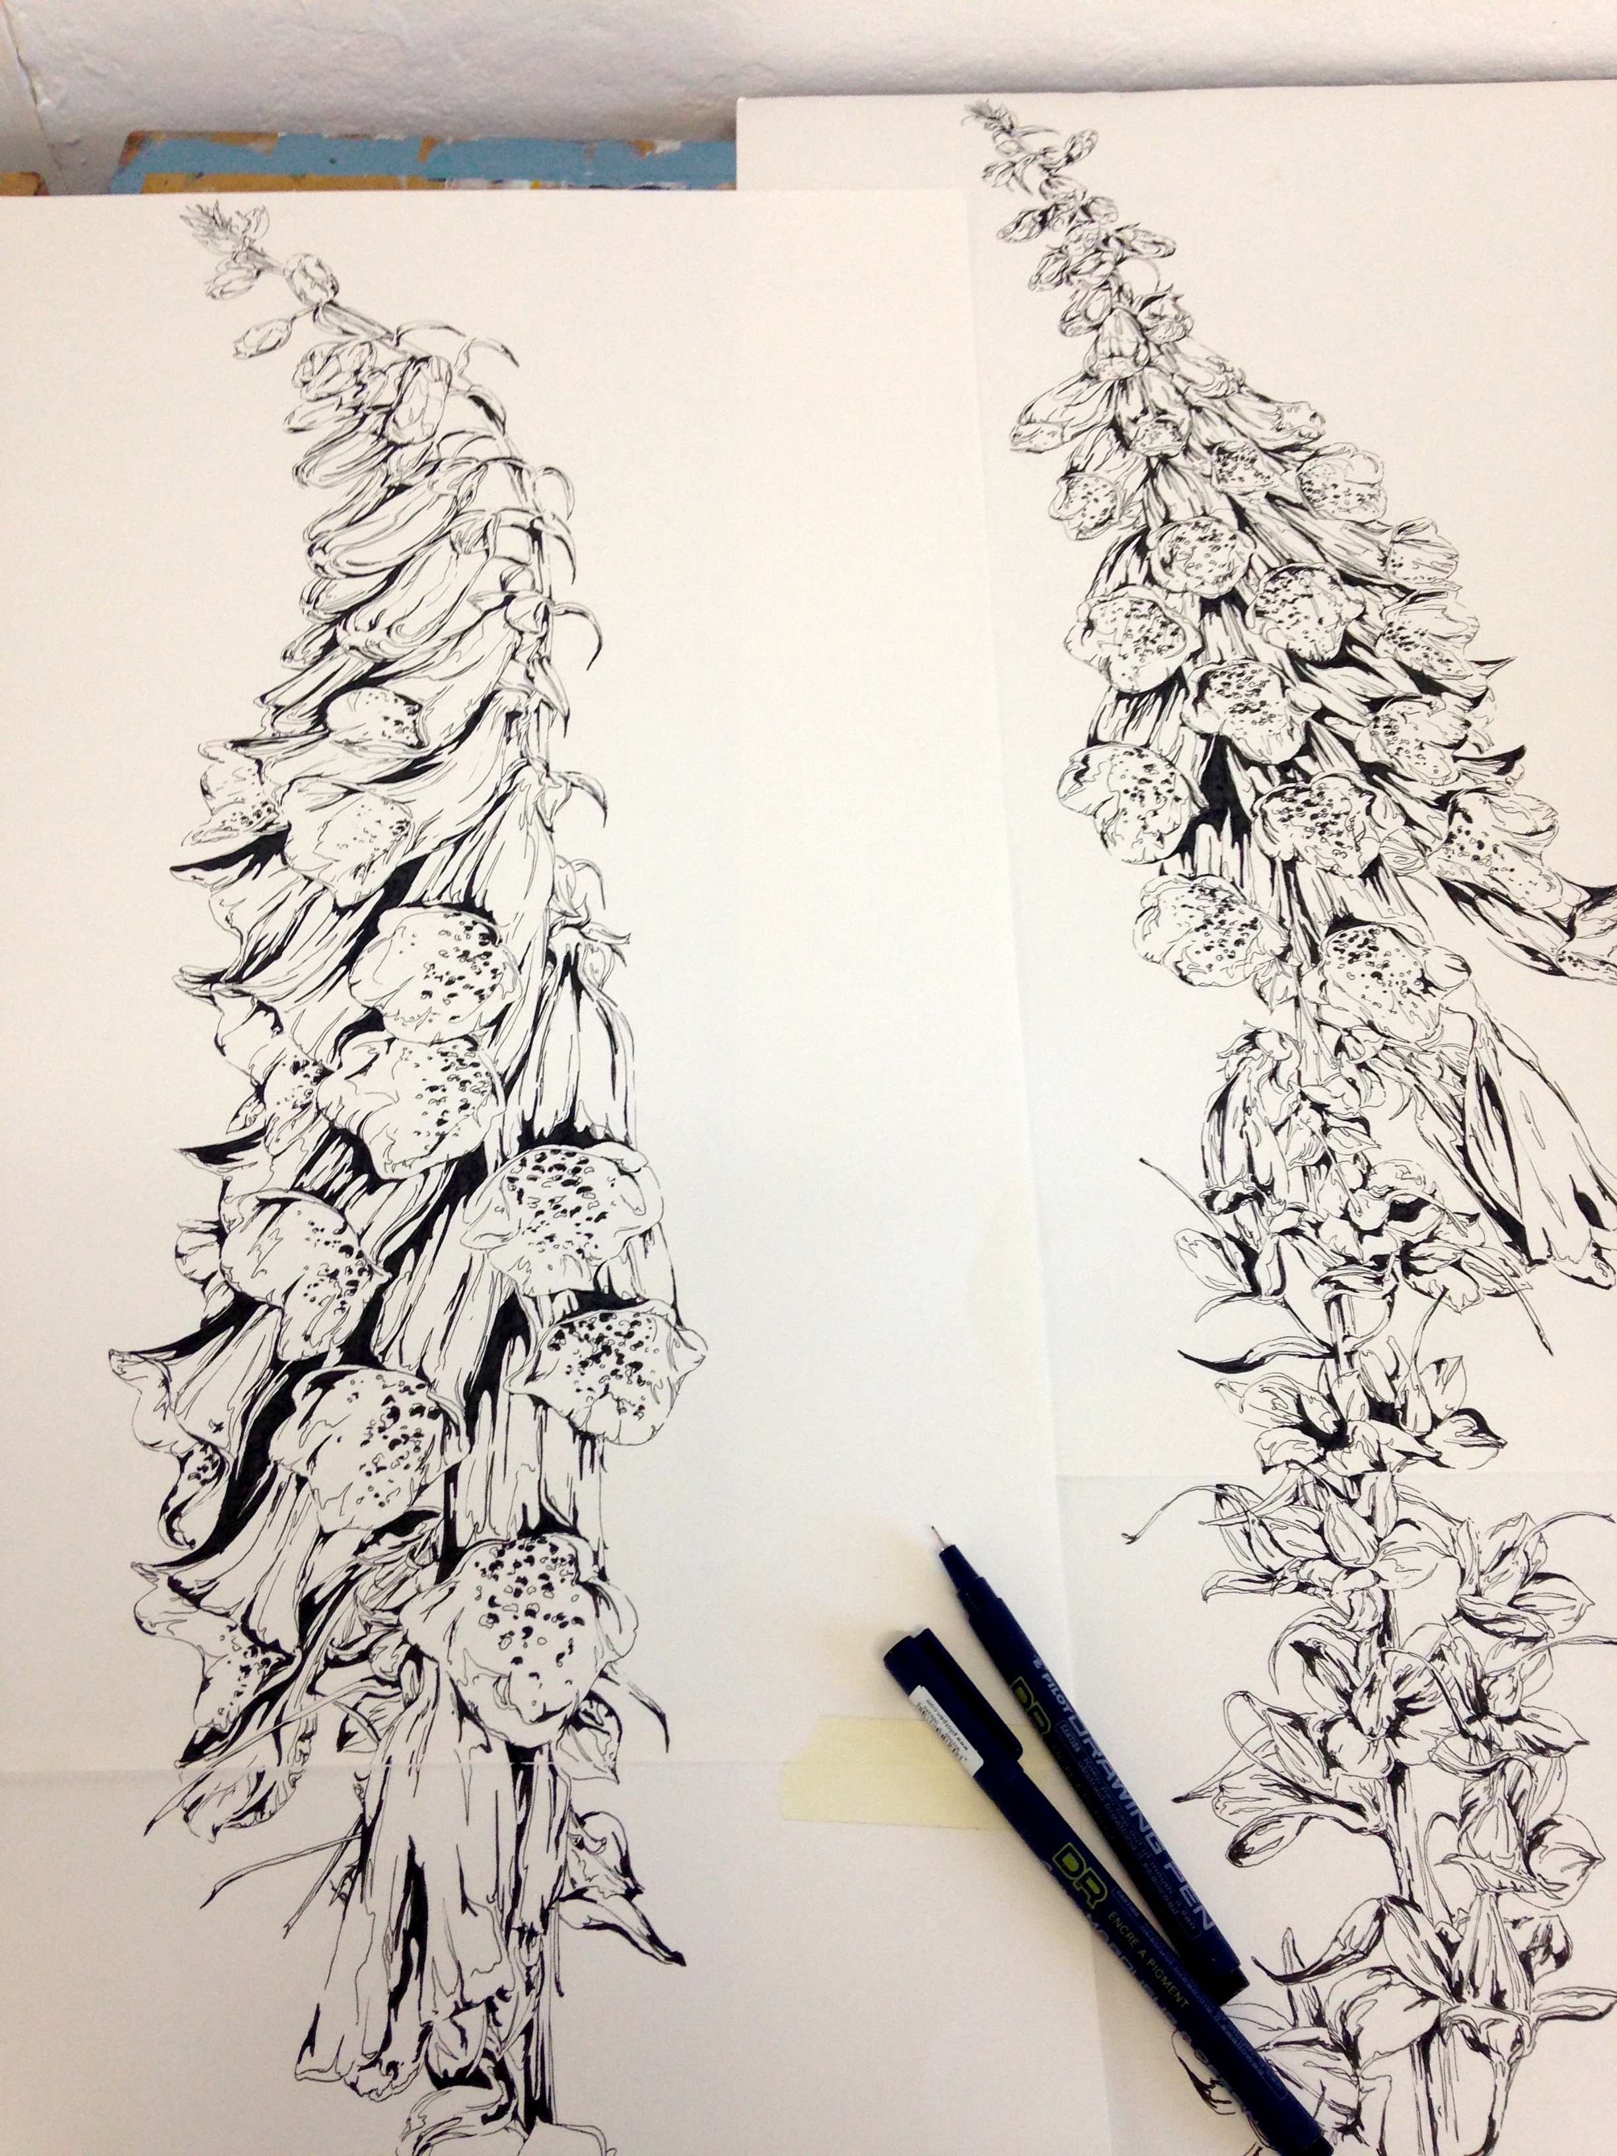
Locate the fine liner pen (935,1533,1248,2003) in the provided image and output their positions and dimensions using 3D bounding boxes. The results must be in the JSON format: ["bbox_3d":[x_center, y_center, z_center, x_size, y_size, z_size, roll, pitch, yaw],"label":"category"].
[{"bbox_3d":[0.061,0.152,0.469,0.010,0.010,0.121,-26,61,-16],"label":"fine liner pen"}]

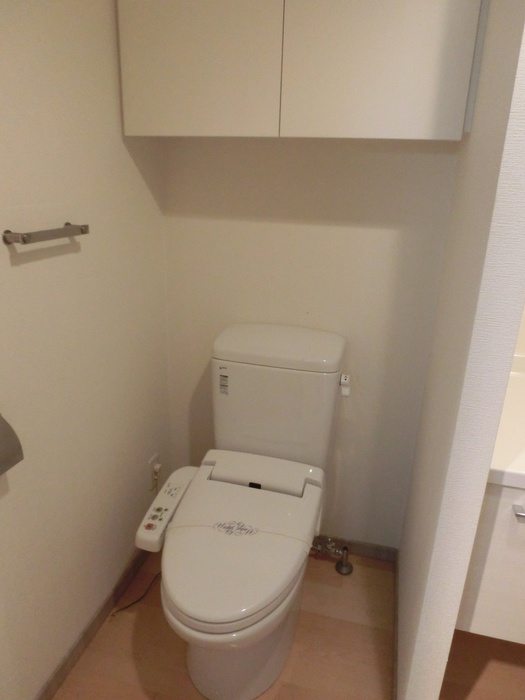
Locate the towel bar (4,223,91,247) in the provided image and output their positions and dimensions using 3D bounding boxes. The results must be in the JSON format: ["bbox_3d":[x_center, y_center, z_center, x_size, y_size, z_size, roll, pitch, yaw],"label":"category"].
[{"bbox_3d":[-0.477,-0.262,1.091,0.049,0.028,0.233,7,20,13],"label":"towel bar"}]

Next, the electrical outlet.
[{"bbox_3d":[-0.405,0.466,1.822,0.013,0.119,0.070,7,20,13],"label":"electrical outlet"}]

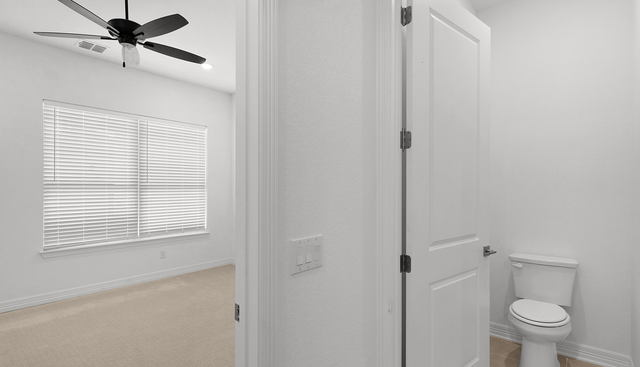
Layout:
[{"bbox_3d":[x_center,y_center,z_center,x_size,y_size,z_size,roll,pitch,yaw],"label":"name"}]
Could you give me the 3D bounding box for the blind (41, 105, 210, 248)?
[{"bbox_3d":[-2.562,-0.080,4.277,0.070,1.720,2.000,-1,-1,41],"label":"blind"}]

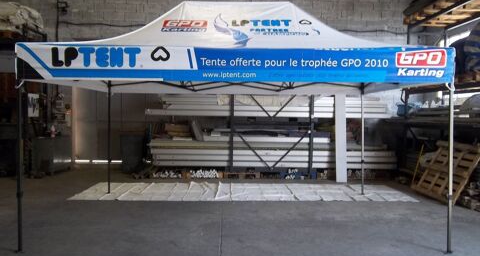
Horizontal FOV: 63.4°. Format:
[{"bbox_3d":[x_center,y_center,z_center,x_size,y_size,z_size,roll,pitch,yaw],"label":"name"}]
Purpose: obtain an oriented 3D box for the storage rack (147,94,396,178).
[{"bbox_3d":[0.750,0.102,9.161,5.750,2.050,0.950,0,3,0],"label":"storage rack"}]

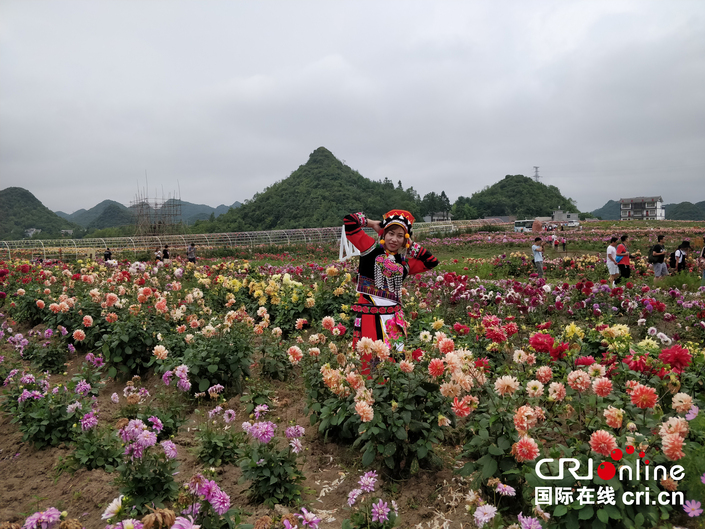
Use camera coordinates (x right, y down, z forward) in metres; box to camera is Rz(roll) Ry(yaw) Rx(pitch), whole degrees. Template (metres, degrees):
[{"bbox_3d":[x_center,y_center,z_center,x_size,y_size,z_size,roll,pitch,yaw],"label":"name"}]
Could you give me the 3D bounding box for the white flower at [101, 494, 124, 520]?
[{"bbox_3d":[-0.933,0.944,1.900,0.075,0.101,0.093,-2,4,-24],"label":"white flower"}]

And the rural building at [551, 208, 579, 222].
[{"bbox_3d":[71.886,-16.453,168.000,9.112,4.800,8.000,0,3,9],"label":"rural building"}]

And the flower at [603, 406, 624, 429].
[{"bbox_3d":[1.174,0.688,2.200,0.099,0.099,0.079,-2,4,-24],"label":"flower"}]

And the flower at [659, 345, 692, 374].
[{"bbox_3d":[1.982,0.583,3.000,0.209,0.184,0.156,3,5,34],"label":"flower"}]

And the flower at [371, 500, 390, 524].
[{"bbox_3d":[0.120,1.065,2.100,0.090,0.098,0.050,0,-9,-2],"label":"flower"}]

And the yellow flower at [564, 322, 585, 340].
[{"bbox_3d":[1.612,0.487,3.550,0.145,0.131,0.123,2,5,25],"label":"yellow flower"}]

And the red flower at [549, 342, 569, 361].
[{"bbox_3d":[1.306,0.552,3.100,0.127,0.114,0.100,-1,3,-11],"label":"red flower"}]

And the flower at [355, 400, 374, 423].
[{"bbox_3d":[0.073,0.860,2.850,0.111,0.122,0.095,-1,3,-18],"label":"flower"}]

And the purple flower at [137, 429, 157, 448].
[{"bbox_3d":[-1.117,0.943,2.650,0.108,0.108,0.081,-2,4,-23],"label":"purple flower"}]

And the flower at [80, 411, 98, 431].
[{"bbox_3d":[-1.614,0.957,3.000,0.110,0.123,0.088,0,3,0],"label":"flower"}]

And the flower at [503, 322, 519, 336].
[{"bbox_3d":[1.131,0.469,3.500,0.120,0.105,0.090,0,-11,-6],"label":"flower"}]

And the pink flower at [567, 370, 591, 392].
[{"bbox_3d":[1.183,0.609,2.550,0.123,0.117,0.095,1,3,25],"label":"pink flower"}]

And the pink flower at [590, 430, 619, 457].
[{"bbox_3d":[1.021,0.725,1.980,0.112,0.108,0.075,1,6,14],"label":"pink flower"}]

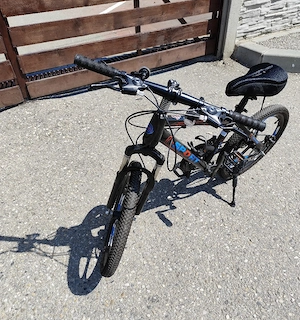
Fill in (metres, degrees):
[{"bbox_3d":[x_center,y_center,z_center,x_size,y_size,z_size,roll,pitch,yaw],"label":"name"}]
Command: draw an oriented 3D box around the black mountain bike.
[{"bbox_3d":[0.339,-0.086,1.418,1.540,1.110,0.630,-23,43,-22],"label":"black mountain bike"}]

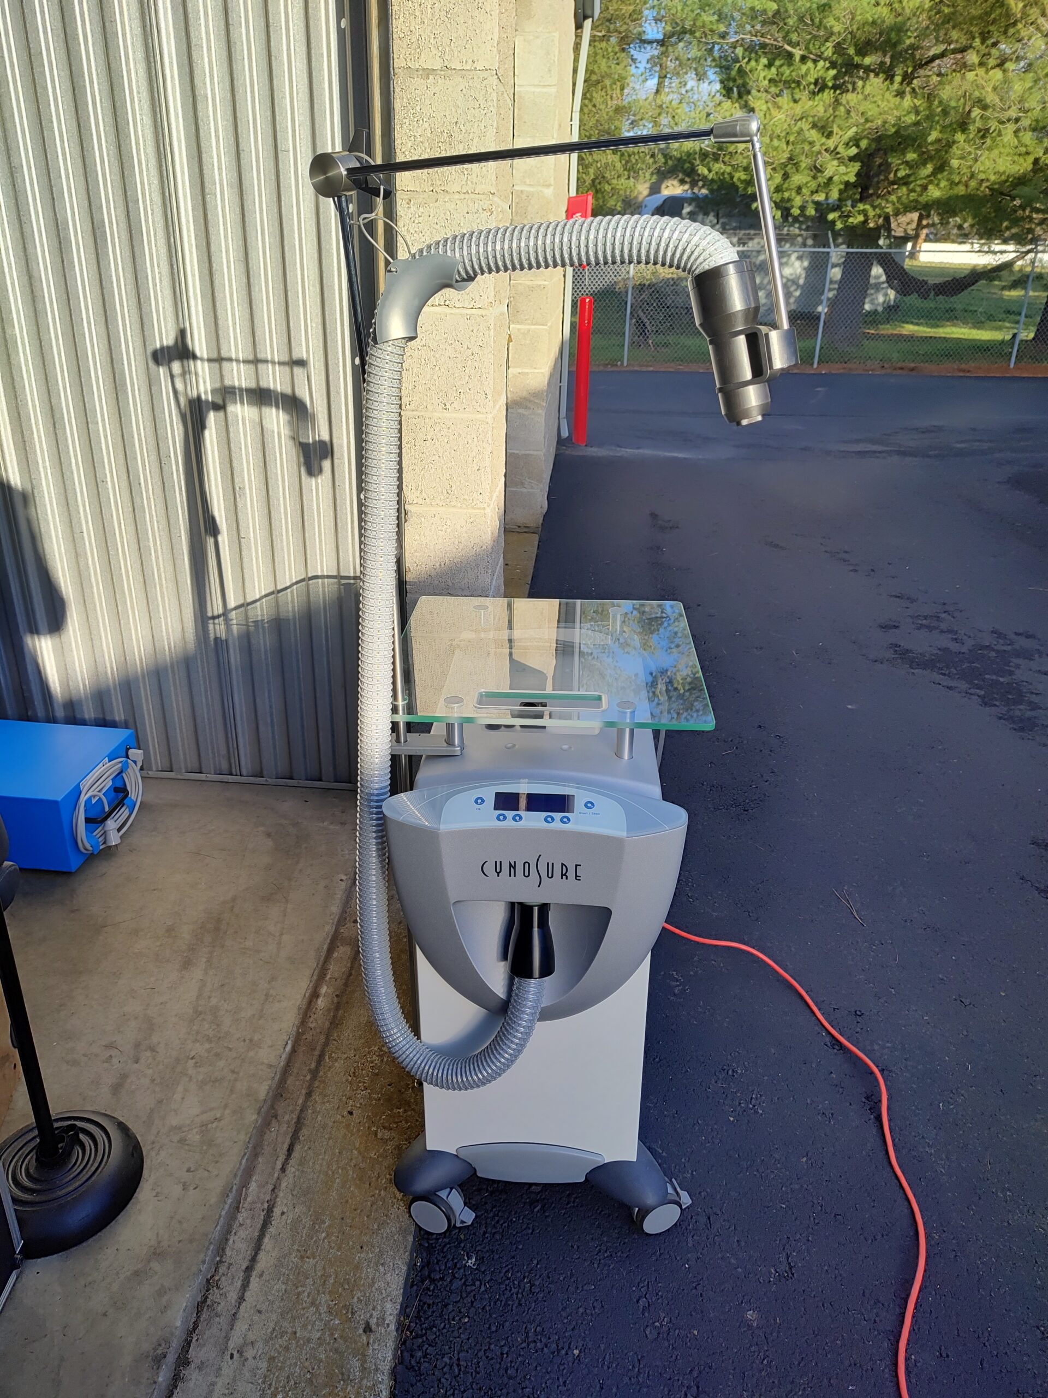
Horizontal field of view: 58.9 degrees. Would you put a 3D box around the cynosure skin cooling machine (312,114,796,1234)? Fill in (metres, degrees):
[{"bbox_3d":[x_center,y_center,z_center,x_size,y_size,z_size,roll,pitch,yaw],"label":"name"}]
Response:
[{"bbox_3d":[0.017,0.038,1.206,0.455,1.320,0.615,2,23,3],"label":"cynosure skin cooling machine"}]

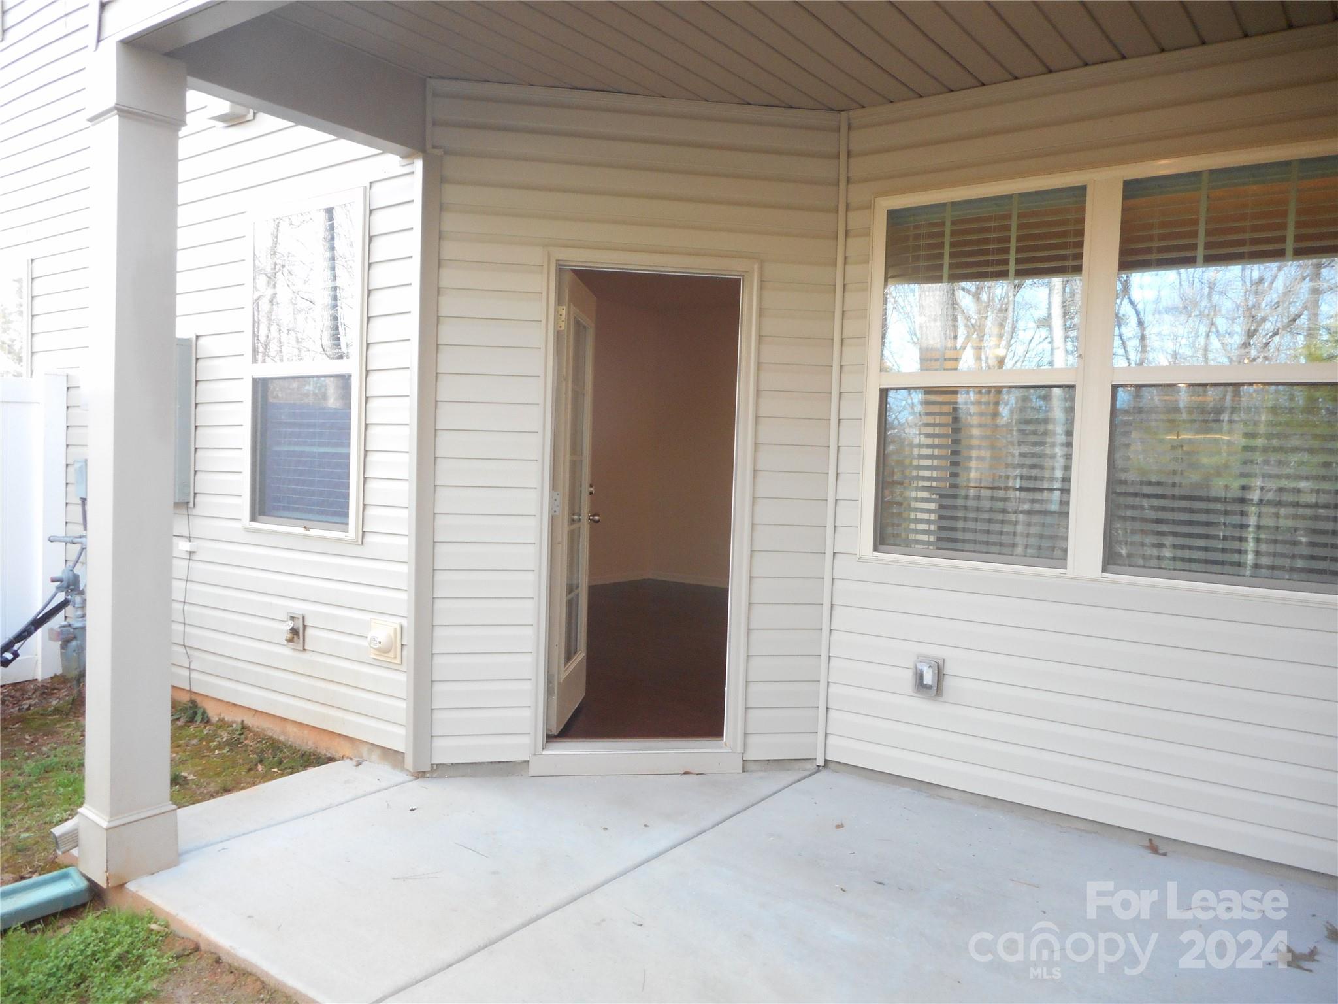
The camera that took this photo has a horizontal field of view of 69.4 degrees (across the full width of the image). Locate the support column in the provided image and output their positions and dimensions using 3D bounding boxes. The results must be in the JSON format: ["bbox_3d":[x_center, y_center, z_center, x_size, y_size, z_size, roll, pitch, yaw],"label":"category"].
[{"bbox_3d":[-1.707,-0.094,3.067,0.206,2.555,0.216,4,3,36],"label":"support column"}]

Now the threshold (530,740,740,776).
[{"bbox_3d":[-0.139,1.105,4.192,0.905,0.108,0.140,1,3,-9],"label":"threshold"}]

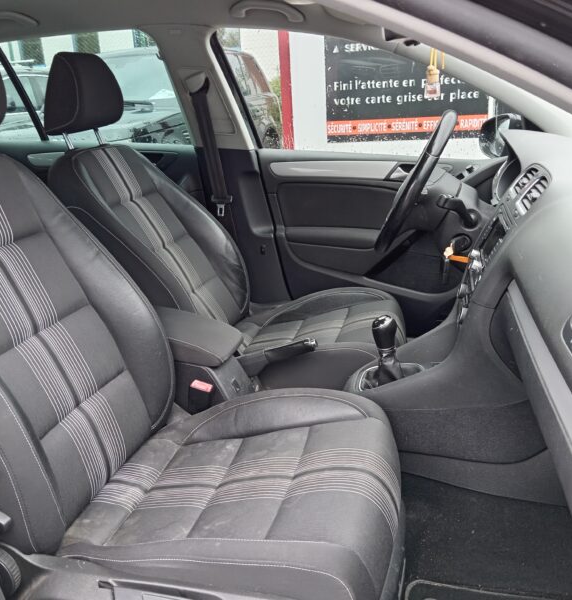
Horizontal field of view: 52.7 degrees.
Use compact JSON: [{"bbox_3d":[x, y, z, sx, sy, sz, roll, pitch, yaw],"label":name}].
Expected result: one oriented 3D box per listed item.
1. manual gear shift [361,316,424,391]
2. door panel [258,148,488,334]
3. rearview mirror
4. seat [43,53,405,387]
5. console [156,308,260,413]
[{"bbox_3d":[0.227,0.103,1.238,0.130,0.155,0.120,0,16,12],"label":"manual gear shift"},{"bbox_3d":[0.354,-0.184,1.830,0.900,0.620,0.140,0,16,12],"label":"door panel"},{"bbox_3d":[0.709,-0.540,1.909,0.130,0.150,0.210,-2,15,2],"label":"rearview mirror"},{"bbox_3d":[-0.133,-0.189,1.577,0.900,0.960,0.540,0,16,12],"label":"seat"},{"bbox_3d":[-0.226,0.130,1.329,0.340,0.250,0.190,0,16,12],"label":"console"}]

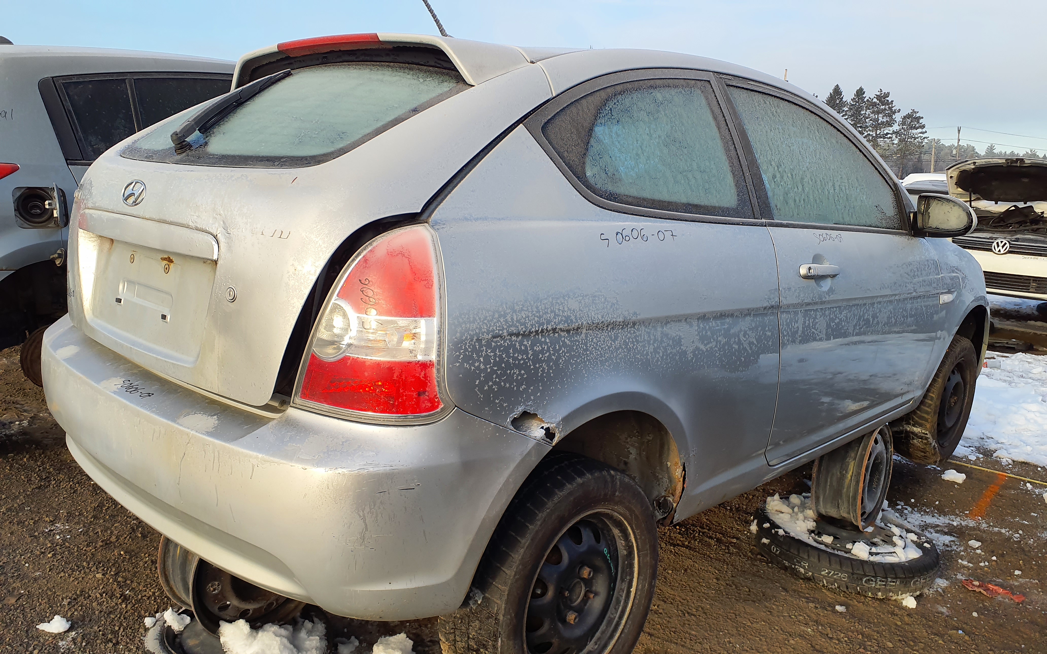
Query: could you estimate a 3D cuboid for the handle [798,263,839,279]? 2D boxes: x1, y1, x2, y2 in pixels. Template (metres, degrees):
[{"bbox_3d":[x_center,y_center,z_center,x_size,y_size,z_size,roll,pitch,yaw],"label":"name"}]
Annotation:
[{"bbox_3d":[0.843,-0.158,2.179,0.225,0.042,0.050,-8,16,-44],"label":"handle"}]

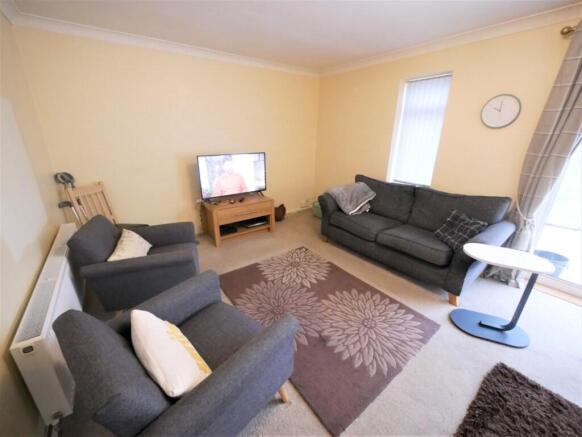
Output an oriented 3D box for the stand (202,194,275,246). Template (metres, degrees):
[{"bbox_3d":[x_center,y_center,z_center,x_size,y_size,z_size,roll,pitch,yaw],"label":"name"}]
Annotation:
[{"bbox_3d":[-0.748,-0.013,3.464,0.890,0.505,0.480,-14,26,-32],"label":"stand"}]

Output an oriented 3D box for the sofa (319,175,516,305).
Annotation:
[{"bbox_3d":[1.278,0.059,2.808,0.900,0.850,1.890,-17,27,-36],"label":"sofa"}]

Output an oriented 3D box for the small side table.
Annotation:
[{"bbox_3d":[1.570,0.574,1.805,0.540,0.630,0.350,9,23,22],"label":"small side table"}]

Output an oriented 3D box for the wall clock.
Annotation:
[{"bbox_3d":[2.020,-1.036,2.278,0.040,0.297,0.297,-16,26,-34],"label":"wall clock"}]

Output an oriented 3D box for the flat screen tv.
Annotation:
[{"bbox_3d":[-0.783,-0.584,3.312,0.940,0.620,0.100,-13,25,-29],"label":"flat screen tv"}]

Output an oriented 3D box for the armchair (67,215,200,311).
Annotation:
[{"bbox_3d":[-1.203,0.393,2.029,0.800,0.810,0.750,-7,23,-18],"label":"armchair"}]

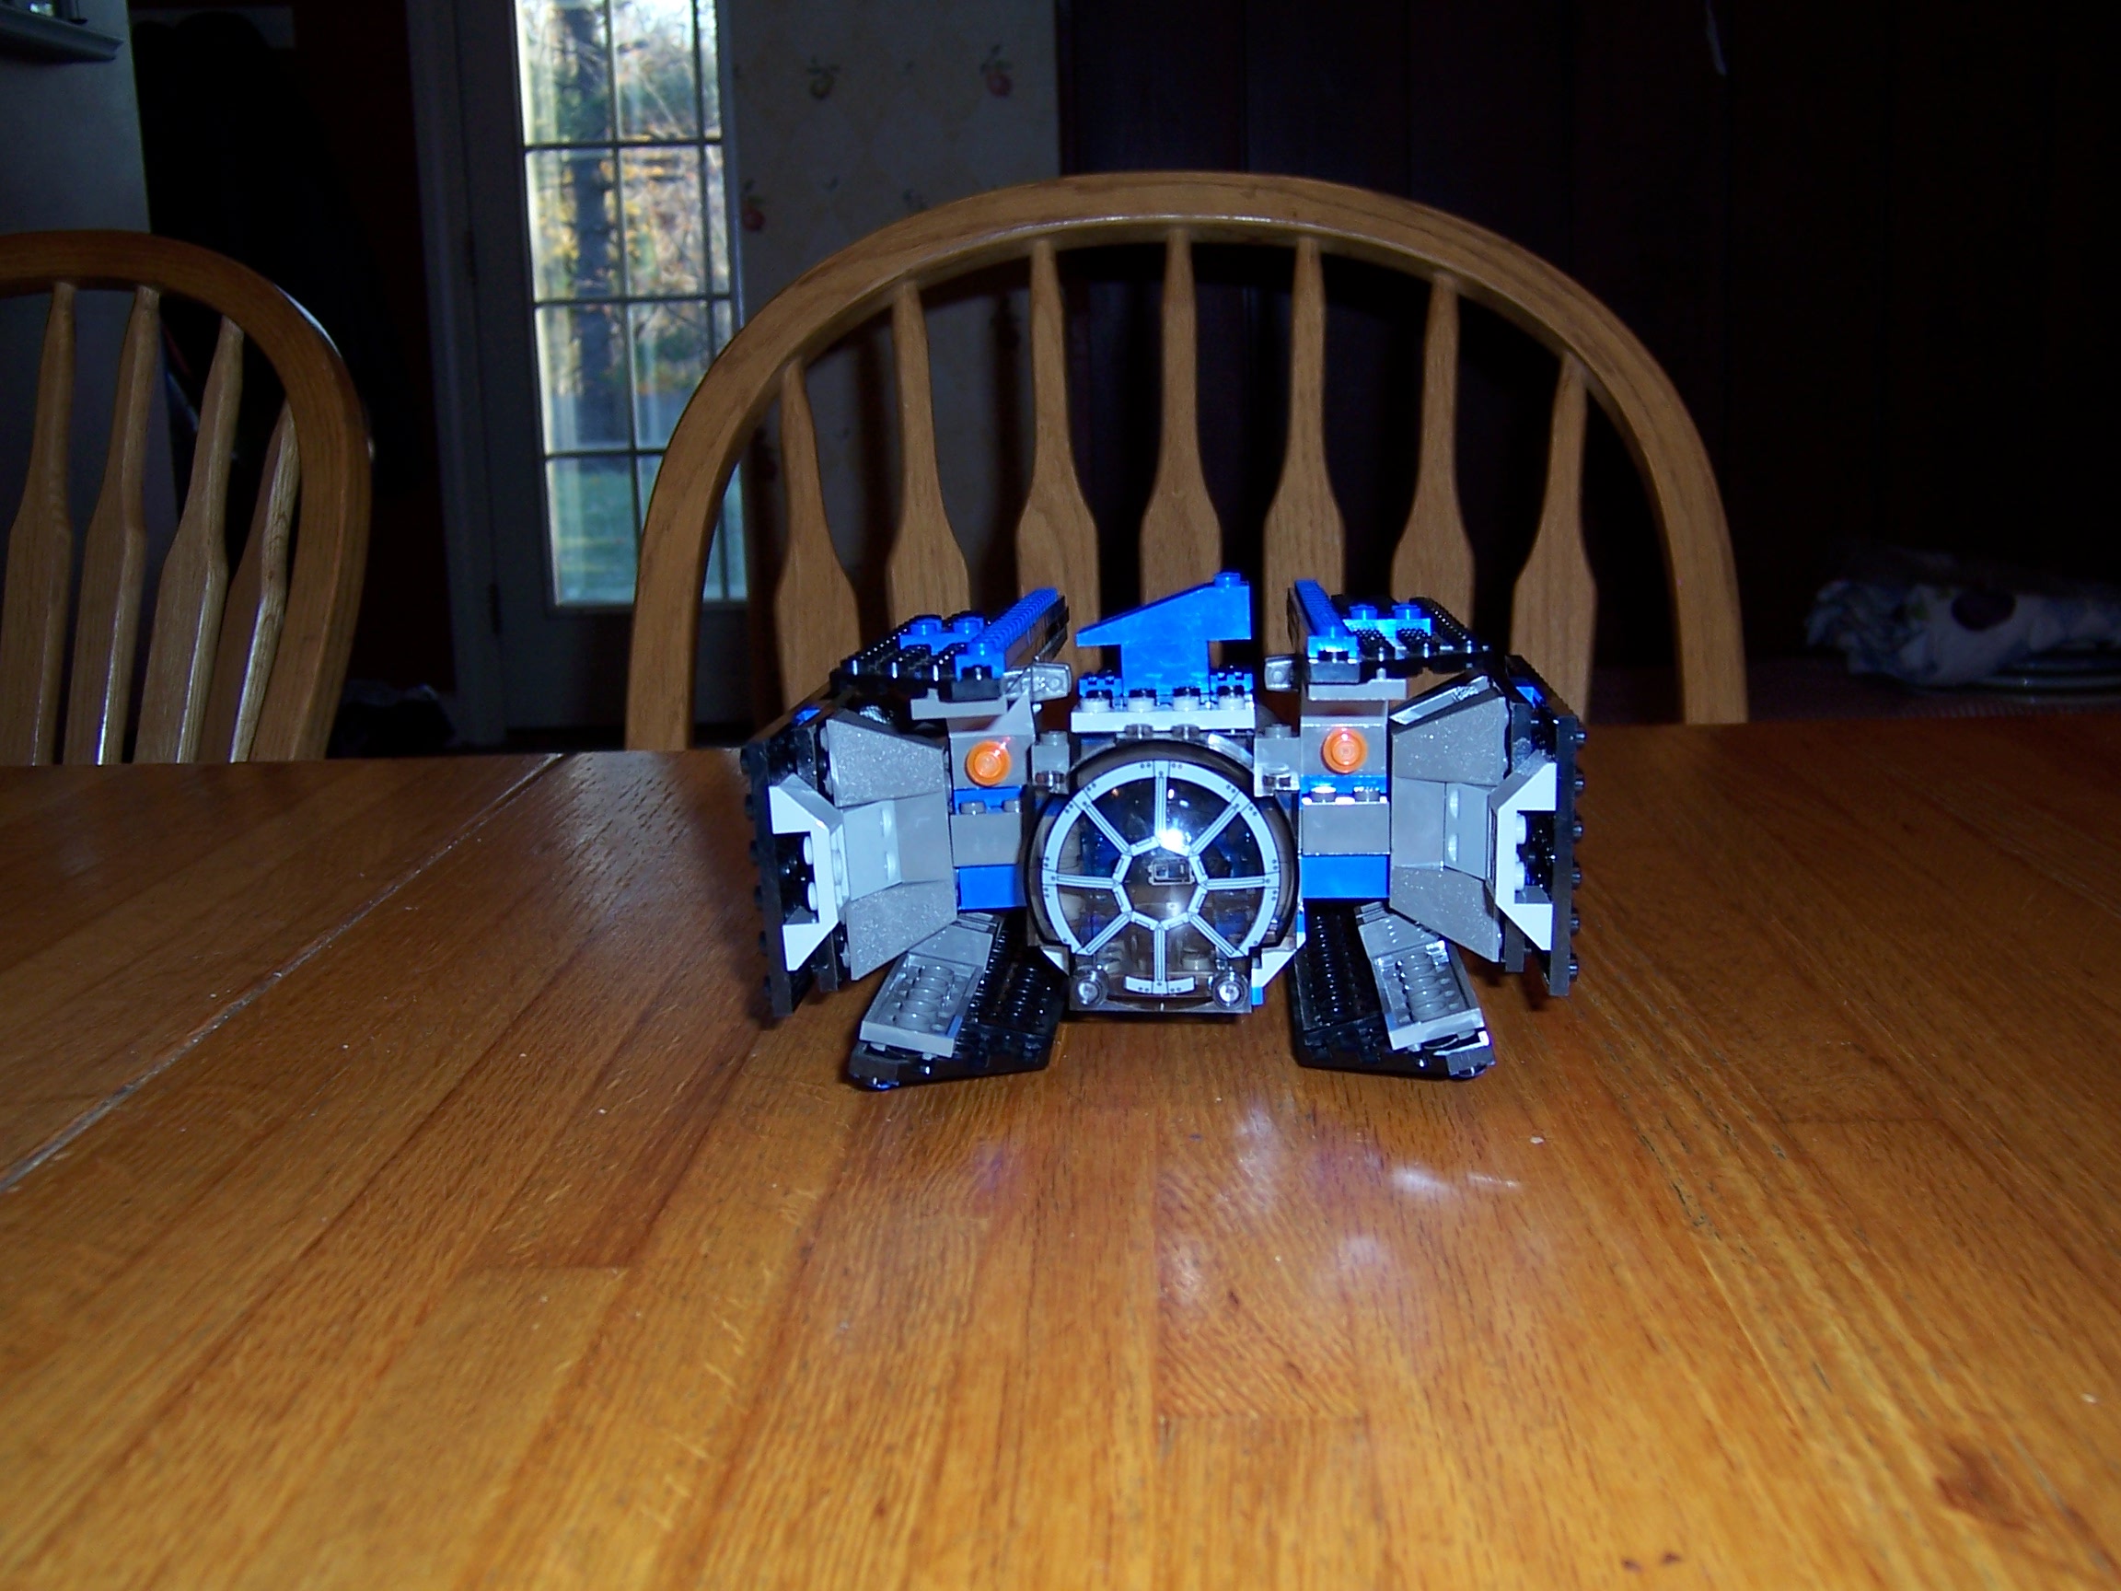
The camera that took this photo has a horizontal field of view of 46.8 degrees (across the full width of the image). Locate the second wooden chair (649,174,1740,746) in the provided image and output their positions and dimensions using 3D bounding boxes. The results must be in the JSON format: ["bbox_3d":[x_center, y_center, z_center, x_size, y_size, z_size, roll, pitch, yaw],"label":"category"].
[{"bbox_3d":[0.022,0.250,0.855,0.470,0.935,0.520,0,11,9],"label":"second wooden chair"}]

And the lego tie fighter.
[{"bbox_3d":[0.019,-0.003,0.463,0.145,0.076,0.138,-1,11,4],"label":"lego tie fighter"}]

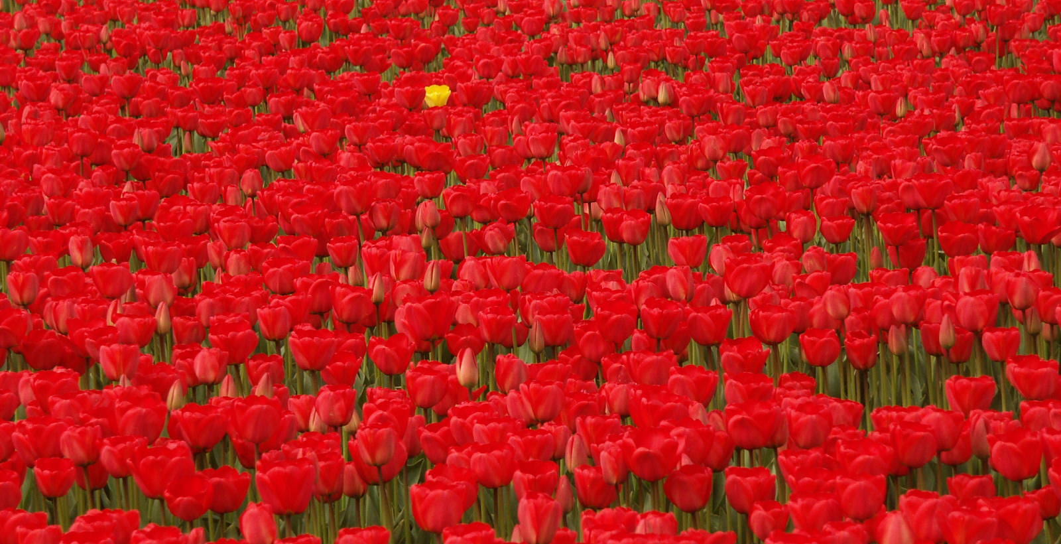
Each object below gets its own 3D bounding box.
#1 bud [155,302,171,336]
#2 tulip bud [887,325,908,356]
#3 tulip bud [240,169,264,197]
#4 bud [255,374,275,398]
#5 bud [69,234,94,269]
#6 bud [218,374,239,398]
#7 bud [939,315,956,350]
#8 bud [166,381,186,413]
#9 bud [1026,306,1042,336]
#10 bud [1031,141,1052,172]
[{"bbox_3d":[-0.578,0.074,9.595,0.025,0.053,0.025,0,6,0],"label":"bud"},{"bbox_3d":[0.613,0.114,10.179,0.032,0.054,0.032,-5,6,0],"label":"tulip bud"},{"bbox_3d":[-0.541,-0.172,11.864,0.043,0.055,0.043,0,6,0],"label":"tulip bud"},{"bbox_3d":[-0.412,0.183,9.449,0.031,0.054,0.031,6,6,0],"label":"bud"},{"bbox_3d":[-0.818,-0.037,11.118,0.044,0.062,0.044,-2,6,0],"label":"bud"},{"bbox_3d":[-0.447,0.179,9.030,0.028,0.057,0.028,0,6,0],"label":"bud"},{"bbox_3d":[0.645,0.093,9.422,0.026,0.056,0.026,-1,6,0],"label":"bud"},{"bbox_3d":[-0.545,0.191,9.379,0.027,0.050,0.027,12,6,0],"label":"bud"},{"bbox_3d":[0.864,0.083,10.451,0.027,0.052,0.027,0,6,0],"label":"bud"},{"bbox_3d":[1.043,-0.235,12.444,0.037,0.062,0.037,2,6,0],"label":"bud"}]

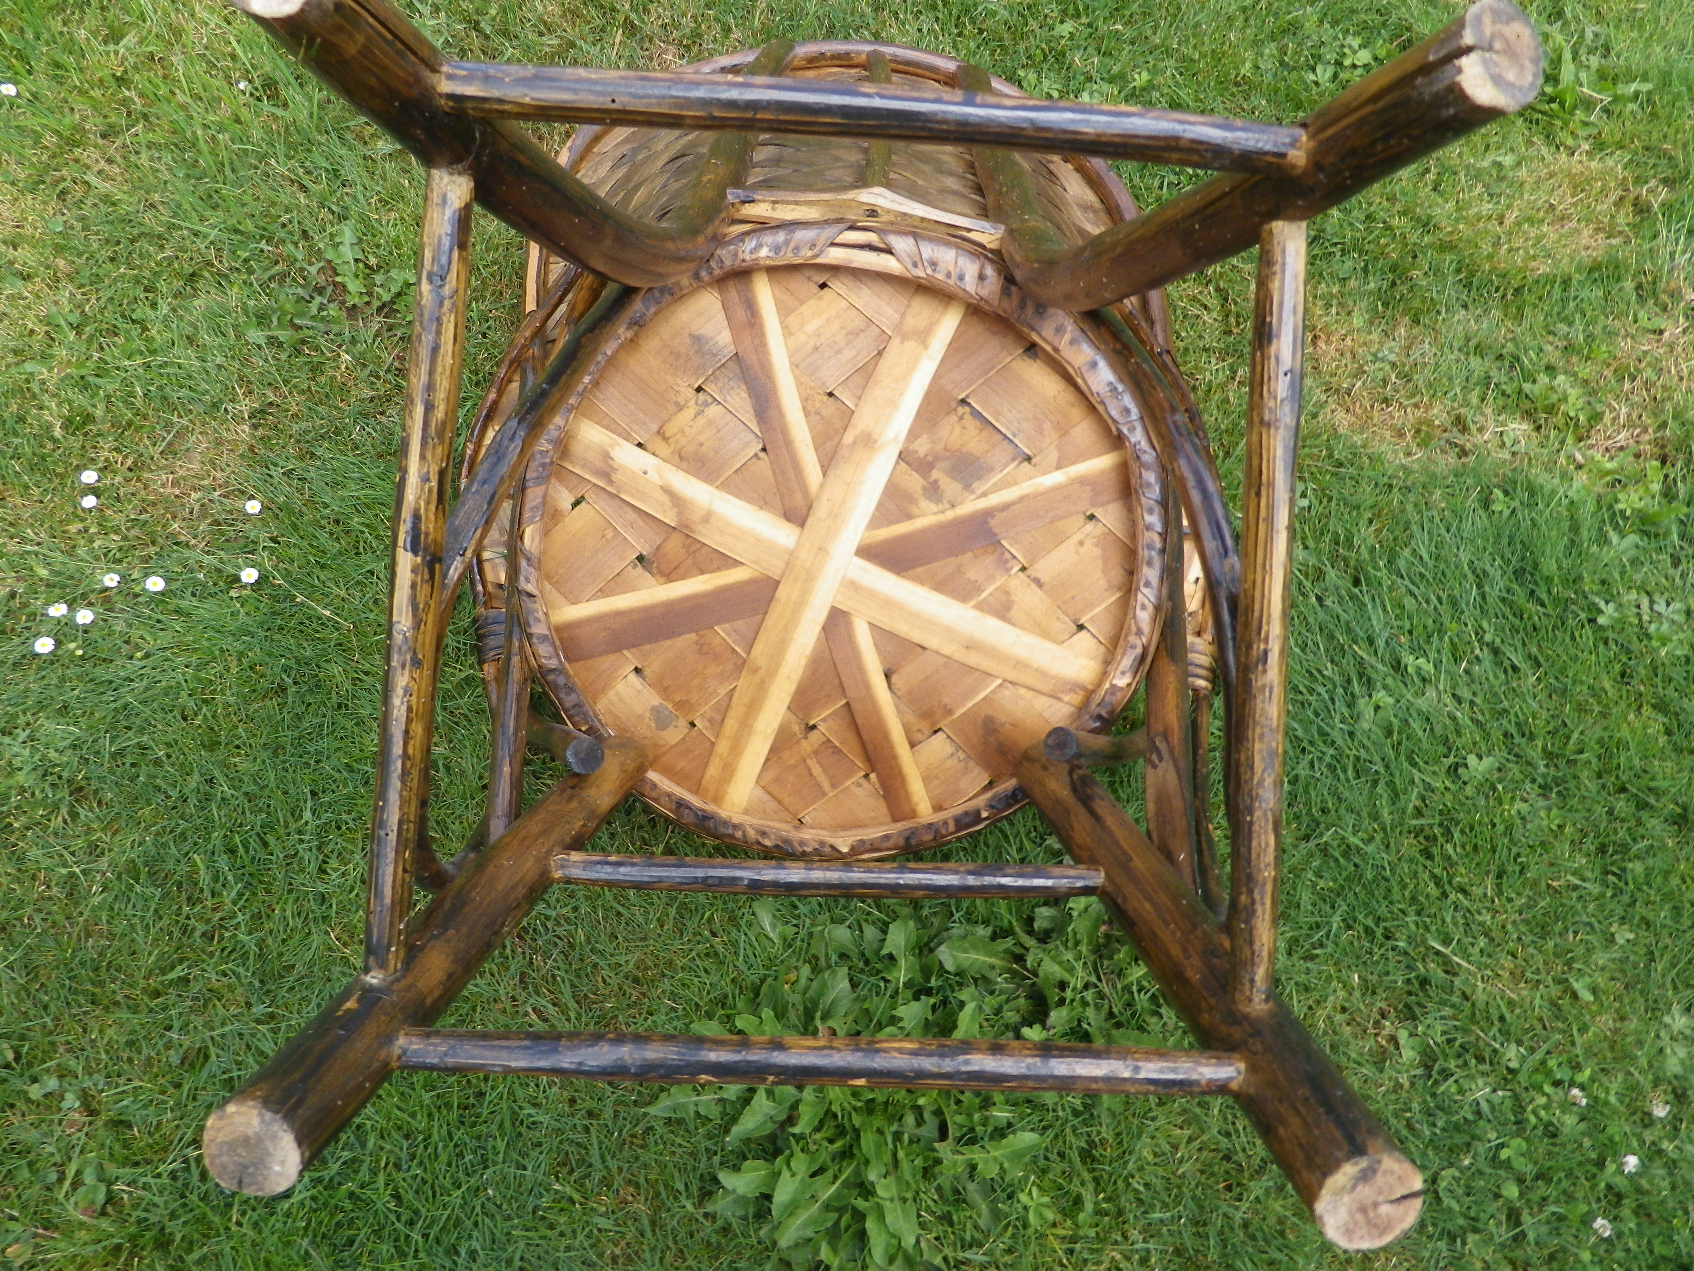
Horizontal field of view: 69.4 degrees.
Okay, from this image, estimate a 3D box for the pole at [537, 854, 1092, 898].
[{"bbox_3d":[-0.012,0.139,0.720,0.323,0.021,0.021,2,66,0],"label":"pole"}]

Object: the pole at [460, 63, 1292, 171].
[{"bbox_3d":[0.010,-0.231,0.547,0.389,0.025,0.025,4,66,1],"label":"pole"}]

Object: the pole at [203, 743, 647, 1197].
[{"bbox_3d":[-0.200,0.149,0.693,0.043,0.451,0.043,12,104,5],"label":"pole"}]

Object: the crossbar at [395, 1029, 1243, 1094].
[{"bbox_3d":[-0.012,0.195,0.560,0.387,0.023,0.023,1,66,0],"label":"crossbar"}]

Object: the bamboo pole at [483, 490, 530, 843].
[{"bbox_3d":[-0.251,0.018,0.905,0.022,0.022,0.283,-4,67,-2],"label":"bamboo pole"}]

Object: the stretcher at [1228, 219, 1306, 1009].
[{"bbox_3d":[0.197,-0.010,0.575,0.023,0.023,0.369,2,90,1],"label":"stretcher"}]

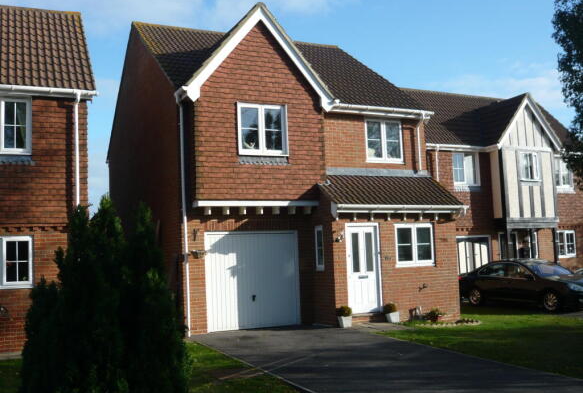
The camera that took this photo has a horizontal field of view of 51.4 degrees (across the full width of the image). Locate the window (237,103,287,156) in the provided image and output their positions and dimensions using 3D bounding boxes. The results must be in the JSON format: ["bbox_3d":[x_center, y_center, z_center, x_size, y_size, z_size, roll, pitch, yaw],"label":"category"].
[{"bbox_3d":[-0.644,-1.535,13.858,1.203,1.216,0.102,0,-6,-23],"label":"window"}]

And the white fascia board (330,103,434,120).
[{"bbox_3d":[2.361,-2.137,15.314,2.999,0.214,0.204,0,-6,-23],"label":"white fascia board"}]

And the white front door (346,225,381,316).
[{"bbox_3d":[1.636,1.634,13.883,0.865,2.046,0.122,0,-6,-23],"label":"white front door"}]

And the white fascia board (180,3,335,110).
[{"bbox_3d":[-0.711,-3.225,13.895,3.611,2.407,0.224,0,-6,-23],"label":"white fascia board"}]

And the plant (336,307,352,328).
[{"bbox_3d":[1.132,2.617,13.226,0.286,0.459,0.286,0,-6,-23],"label":"plant"}]

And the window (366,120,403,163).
[{"bbox_3d":[2.404,-1.431,15.736,1.104,1.124,0.102,0,-6,-23],"label":"window"}]

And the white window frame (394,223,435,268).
[{"bbox_3d":[2.913,1.151,14.455,1.083,1.011,0.102,0,-6,-23],"label":"white window frame"}]

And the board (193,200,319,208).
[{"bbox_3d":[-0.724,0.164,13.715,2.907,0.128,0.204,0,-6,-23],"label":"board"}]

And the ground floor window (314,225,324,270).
[{"bbox_3d":[0.670,1.205,14.158,0.102,1.051,0.408,0,-6,-23],"label":"ground floor window"}]

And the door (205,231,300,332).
[{"bbox_3d":[-0.866,1.894,13.832,2.246,2.193,0.102,0,-6,-23],"label":"door"}]

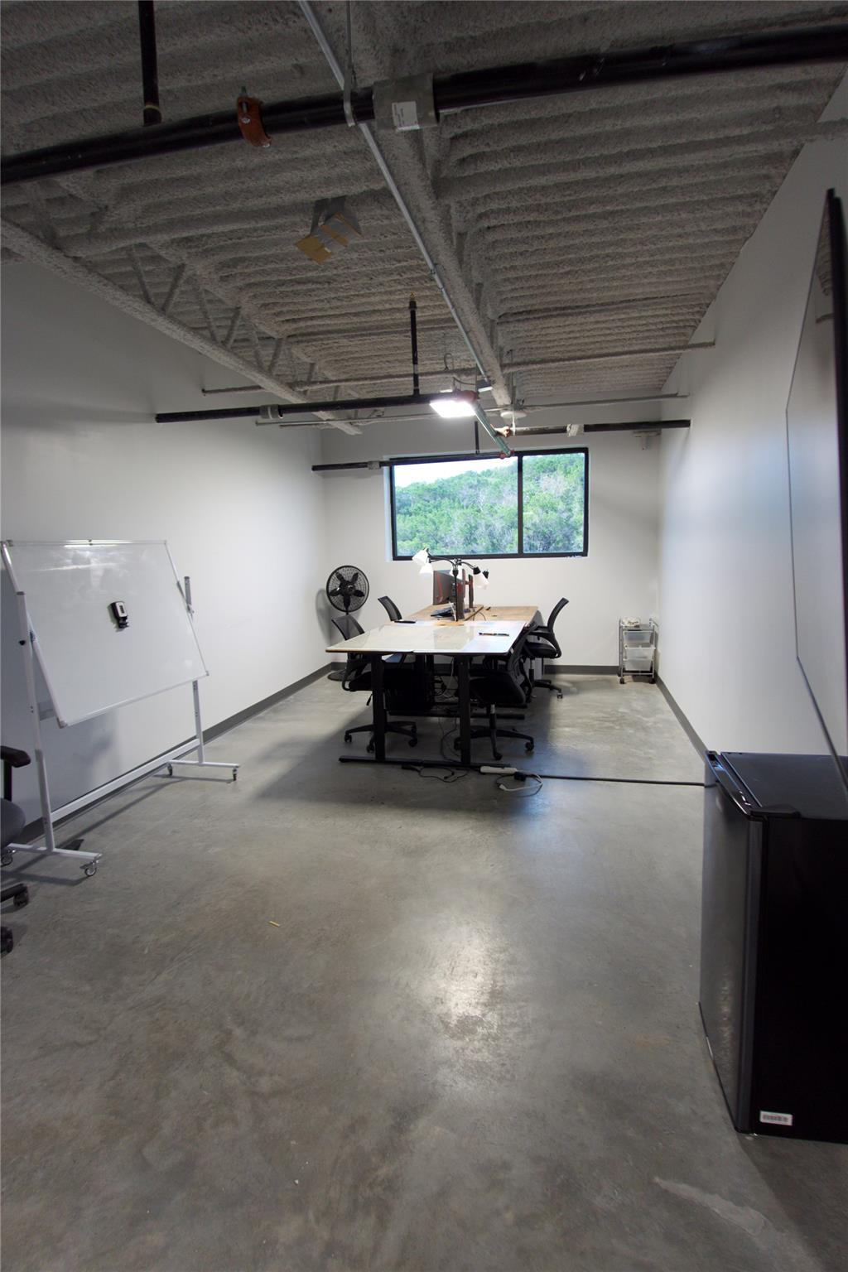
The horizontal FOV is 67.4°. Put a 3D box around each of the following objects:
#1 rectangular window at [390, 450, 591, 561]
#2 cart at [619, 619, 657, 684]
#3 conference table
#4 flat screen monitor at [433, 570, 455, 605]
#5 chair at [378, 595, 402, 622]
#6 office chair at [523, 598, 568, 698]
[{"bbox_3d":[0.703,-1.471,7.194,2.220,1.170,0.100,0,8,13],"label":"rectangular window"},{"bbox_3d":[2.207,0.146,6.590,0.340,0.640,0.410,0,8,13],"label":"cart"},{"bbox_3d":[0.299,0.274,5.526,1.220,0.800,3.040,0,8,13],"label":"conference table"},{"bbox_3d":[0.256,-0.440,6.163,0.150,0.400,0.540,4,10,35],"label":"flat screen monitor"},{"bbox_3d":[-0.127,0.075,6.546,0.620,0.940,0.600,0,8,13],"label":"chair"},{"bbox_3d":[1.054,0.104,6.066,0.640,0.940,0.600,0,8,13],"label":"office chair"}]

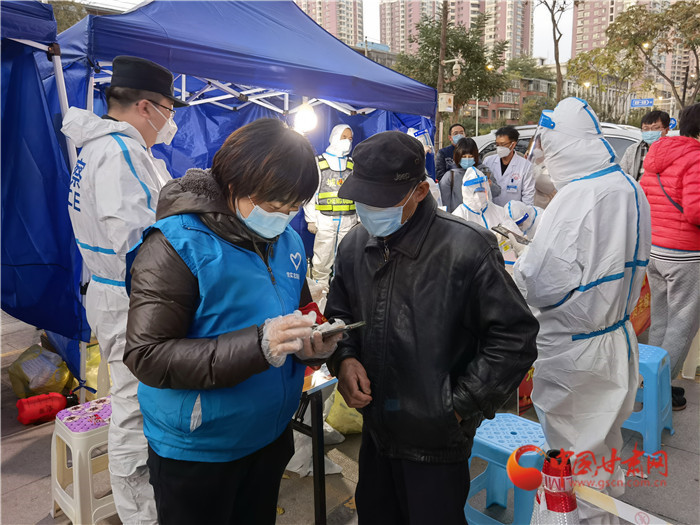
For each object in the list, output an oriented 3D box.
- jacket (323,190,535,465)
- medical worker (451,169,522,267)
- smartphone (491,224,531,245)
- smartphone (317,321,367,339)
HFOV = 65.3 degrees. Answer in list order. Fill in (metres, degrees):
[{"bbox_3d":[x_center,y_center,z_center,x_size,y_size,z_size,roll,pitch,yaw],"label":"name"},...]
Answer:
[{"bbox_3d":[0.213,0.147,1.410,0.380,0.660,0.540,-12,15,-42],"label":"jacket"},{"bbox_3d":[0.826,0.142,3.187,0.600,1.380,0.750,-4,11,-12],"label":"medical worker"},{"bbox_3d":[0.632,-0.108,2.116,0.160,0.009,0.075,29,25,22],"label":"smartphone"},{"bbox_3d":[-0.028,0.145,1.150,0.160,0.009,0.075,-24,-2,26],"label":"smartphone"}]

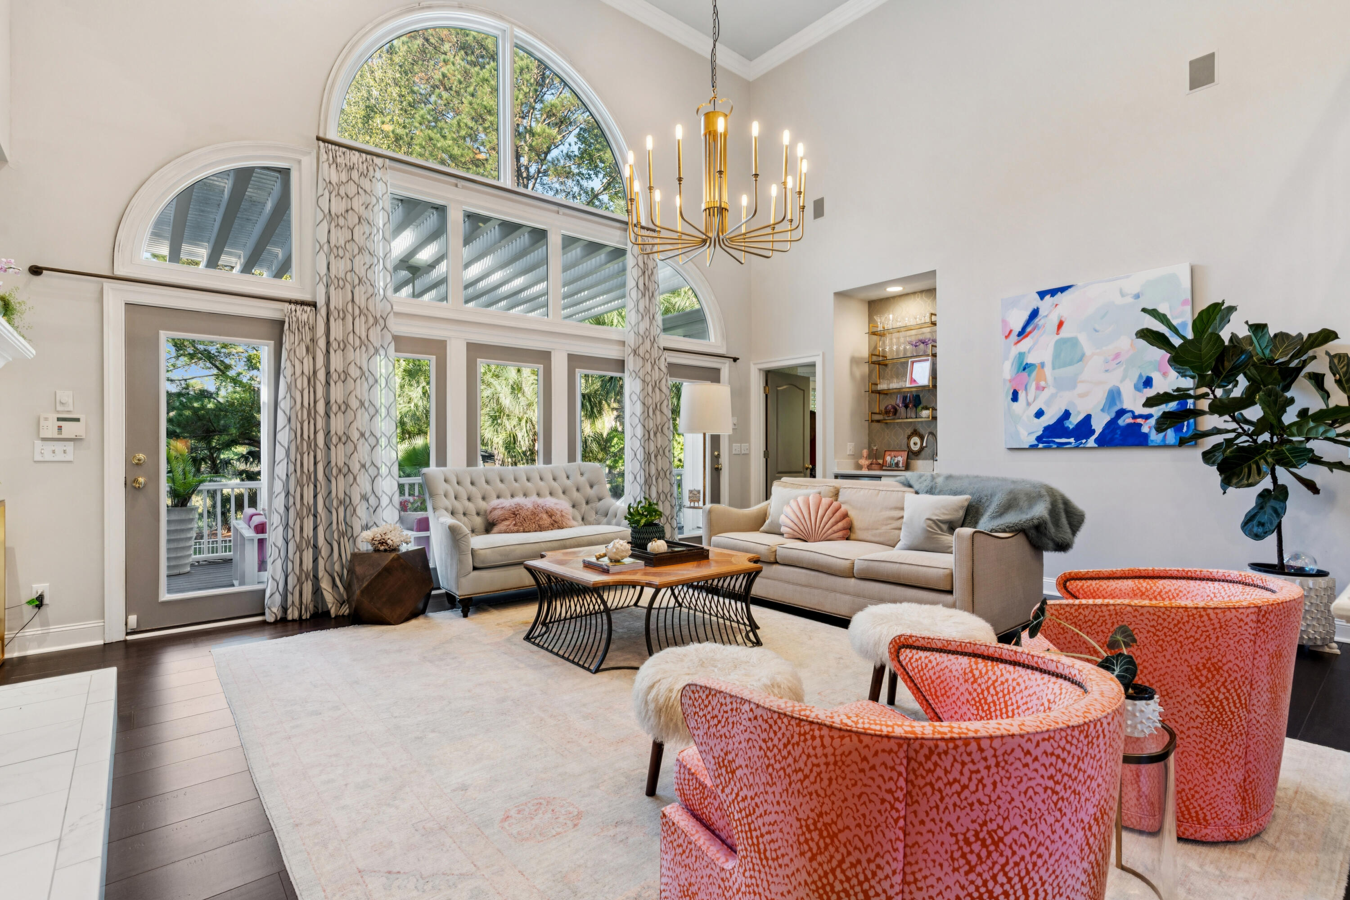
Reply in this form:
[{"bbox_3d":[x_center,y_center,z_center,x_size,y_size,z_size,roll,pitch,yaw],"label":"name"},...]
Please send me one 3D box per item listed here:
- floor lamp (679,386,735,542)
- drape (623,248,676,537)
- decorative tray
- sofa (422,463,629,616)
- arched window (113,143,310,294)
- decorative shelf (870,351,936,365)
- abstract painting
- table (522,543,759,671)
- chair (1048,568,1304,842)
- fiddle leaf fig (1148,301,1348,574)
[{"bbox_3d":[0.243,0.291,5.399,0.440,1.700,0.440,0,0,0],"label":"floor lamp"},{"bbox_3d":[-0.244,-0.525,6.315,0.580,3.320,0.160,0,0,-40],"label":"drape"},{"bbox_3d":[-0.107,0.640,4.000,0.450,0.065,0.480,0,0,-40],"label":"decorative tray"},{"bbox_3d":[-1.052,0.630,5.152,1.700,1.010,0.780,0,0,-41],"label":"sofa"},{"bbox_3d":[-2.946,-1.605,4.162,1.070,1.080,0.100,0,0,-40],"label":"arched window"},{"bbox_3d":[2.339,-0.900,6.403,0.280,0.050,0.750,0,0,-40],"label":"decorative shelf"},{"bbox_3d":[3.088,-0.634,4.750,0.040,1.220,1.220,0,0,-40],"label":"abstract painting"},{"bbox_3d":[-0.190,0.909,3.929,1.220,0.460,1.260,0,0,-40],"label":"table"},{"bbox_3d":[1.620,0.780,2.205,0.810,0.710,0.750,0,0,36],"label":"chair"},{"bbox_3d":[3.386,-0.067,3.817,0.800,1.570,0.970,0,0,-40],"label":"fiddle leaf fig"}]

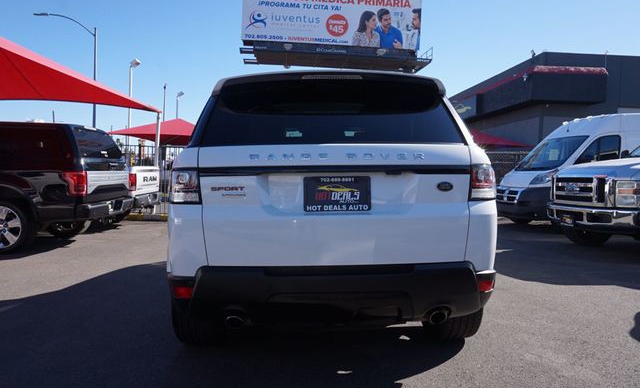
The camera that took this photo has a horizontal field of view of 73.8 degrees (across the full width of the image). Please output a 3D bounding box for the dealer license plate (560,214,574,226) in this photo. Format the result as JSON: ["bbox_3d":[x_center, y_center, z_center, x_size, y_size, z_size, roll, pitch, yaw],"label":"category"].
[{"bbox_3d":[3.512,0.366,6.050,0.015,0.155,0.305,2,2,-4],"label":"dealer license plate"}]

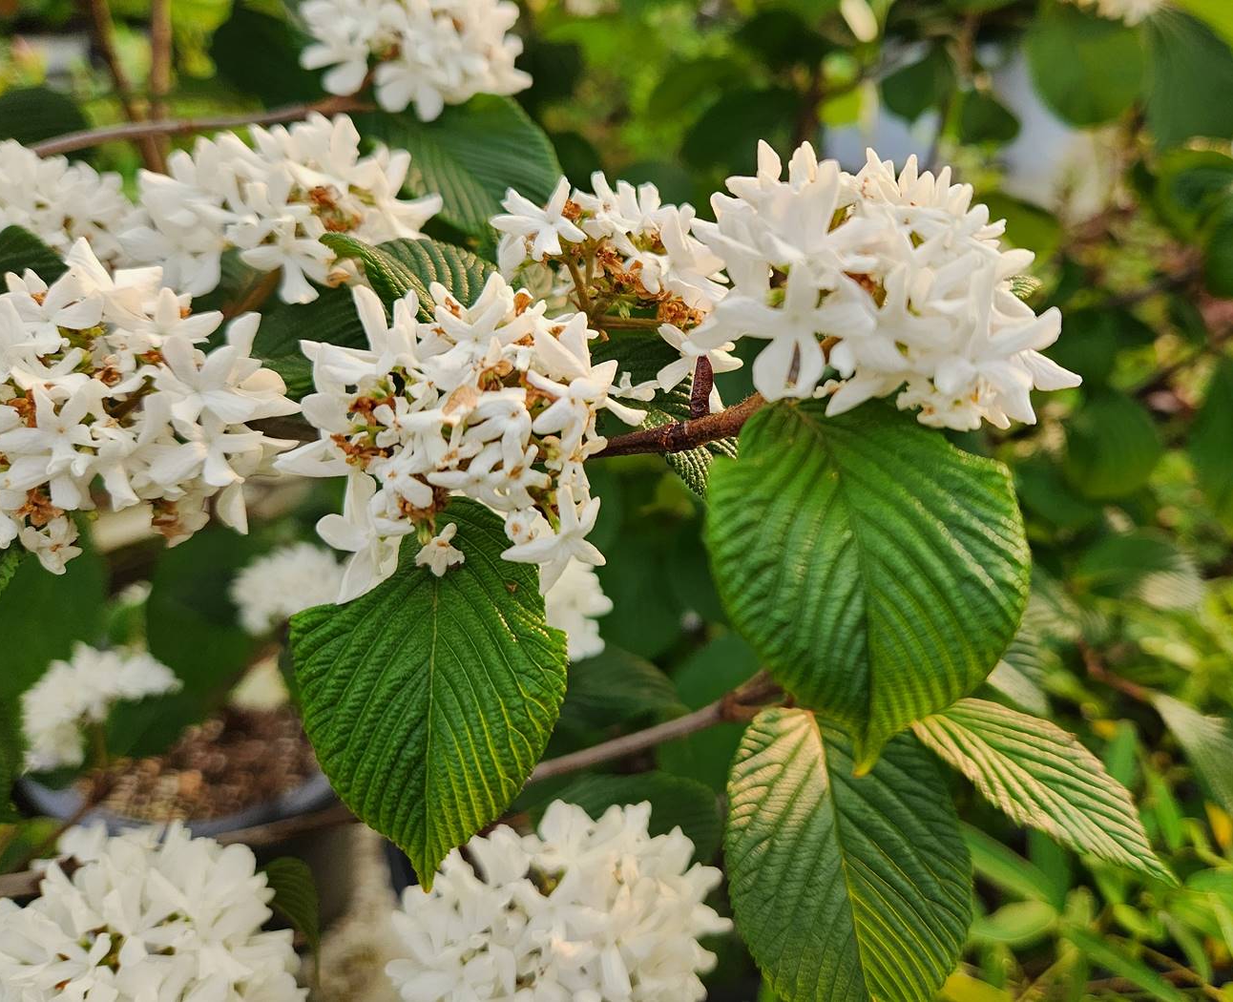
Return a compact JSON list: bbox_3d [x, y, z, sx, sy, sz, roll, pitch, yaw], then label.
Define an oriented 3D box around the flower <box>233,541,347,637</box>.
[{"bbox_3d":[-0.181,0.047,0.510,0.074,0.053,0.066,-5,16,-17],"label":"flower"}]

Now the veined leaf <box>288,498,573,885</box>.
[{"bbox_3d":[-0.050,0.053,0.255,0.077,0.108,0.025,2,-12,-2],"label":"veined leaf"}]

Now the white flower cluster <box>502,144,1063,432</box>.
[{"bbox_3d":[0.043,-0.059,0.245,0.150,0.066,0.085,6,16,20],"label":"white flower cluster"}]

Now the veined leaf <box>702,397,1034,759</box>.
[{"bbox_3d":[0.059,0.021,0.230,0.076,0.093,0.025,-10,-19,4],"label":"veined leaf"}]

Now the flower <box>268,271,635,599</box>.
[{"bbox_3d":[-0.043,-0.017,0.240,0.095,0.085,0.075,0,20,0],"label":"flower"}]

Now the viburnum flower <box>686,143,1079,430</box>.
[{"bbox_3d":[0.069,-0.055,0.230,0.100,0.073,0.080,0,20,0],"label":"viburnum flower"}]

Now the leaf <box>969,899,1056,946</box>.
[{"bbox_3d":[0.259,0.276,0.580,0.056,0.016,0.030,0,15,0],"label":"leaf"}]

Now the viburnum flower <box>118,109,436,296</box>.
[{"bbox_3d":[-0.107,-0.096,0.300,0.100,0.055,0.072,-5,16,-17],"label":"viburnum flower"}]

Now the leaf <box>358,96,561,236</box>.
[{"bbox_3d":[-0.060,-0.128,0.340,0.078,0.060,0.022,-8,-25,-10],"label":"leaf"}]

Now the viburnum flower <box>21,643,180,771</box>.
[{"bbox_3d":[-0.279,0.110,0.490,0.078,0.058,0.068,-7,17,-24],"label":"viburnum flower"}]

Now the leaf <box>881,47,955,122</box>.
[{"bbox_3d":[0.254,-0.352,0.750,0.062,0.066,0.025,0,20,0],"label":"leaf"}]

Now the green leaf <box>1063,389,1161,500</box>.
[{"bbox_3d":[0.322,-0.036,0.580,0.063,0.070,0.025,-7,-19,22],"label":"green leaf"}]

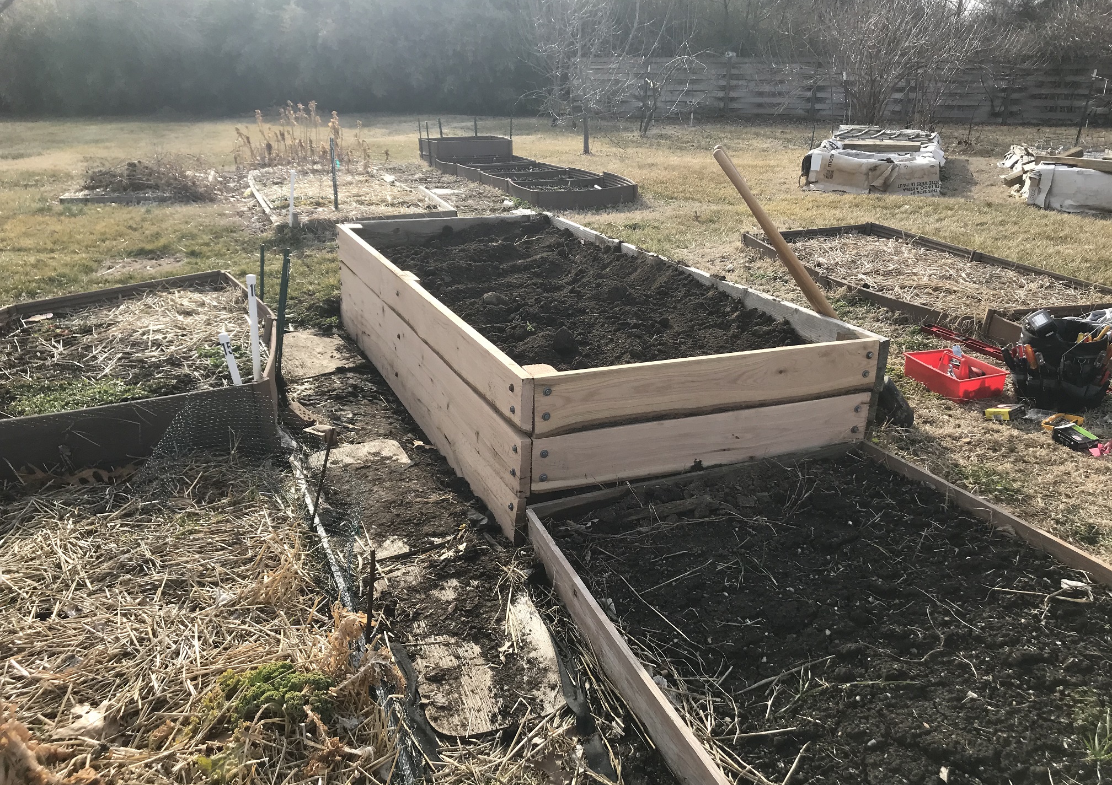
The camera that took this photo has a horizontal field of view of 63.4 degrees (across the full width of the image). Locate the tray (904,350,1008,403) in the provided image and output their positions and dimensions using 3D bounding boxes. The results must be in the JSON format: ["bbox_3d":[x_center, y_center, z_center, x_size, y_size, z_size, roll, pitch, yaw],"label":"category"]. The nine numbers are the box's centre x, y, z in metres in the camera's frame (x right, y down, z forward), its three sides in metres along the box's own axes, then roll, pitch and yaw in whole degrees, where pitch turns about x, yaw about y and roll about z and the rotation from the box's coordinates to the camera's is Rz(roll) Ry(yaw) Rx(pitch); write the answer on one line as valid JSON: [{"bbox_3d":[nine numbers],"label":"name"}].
[{"bbox_3d":[1.724,-0.095,3.891,0.249,0.130,0.361,-5,20,-19],"label":"tray"}]

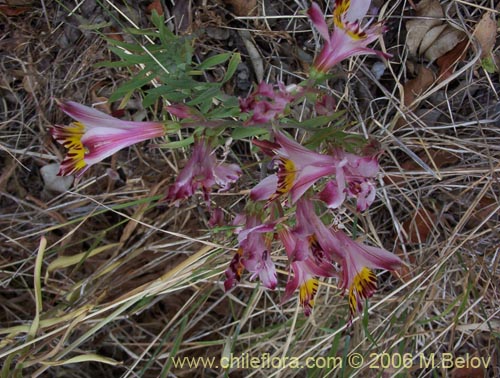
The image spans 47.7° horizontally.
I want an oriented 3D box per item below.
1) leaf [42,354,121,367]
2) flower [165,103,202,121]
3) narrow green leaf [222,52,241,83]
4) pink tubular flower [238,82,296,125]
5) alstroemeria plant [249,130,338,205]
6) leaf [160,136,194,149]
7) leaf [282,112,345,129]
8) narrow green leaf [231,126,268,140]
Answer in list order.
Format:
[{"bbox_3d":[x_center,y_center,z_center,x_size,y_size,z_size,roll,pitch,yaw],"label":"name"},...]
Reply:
[{"bbox_3d":[-0.126,0.128,0.420,0.059,0.007,0.008,2,67,0],"label":"leaf"},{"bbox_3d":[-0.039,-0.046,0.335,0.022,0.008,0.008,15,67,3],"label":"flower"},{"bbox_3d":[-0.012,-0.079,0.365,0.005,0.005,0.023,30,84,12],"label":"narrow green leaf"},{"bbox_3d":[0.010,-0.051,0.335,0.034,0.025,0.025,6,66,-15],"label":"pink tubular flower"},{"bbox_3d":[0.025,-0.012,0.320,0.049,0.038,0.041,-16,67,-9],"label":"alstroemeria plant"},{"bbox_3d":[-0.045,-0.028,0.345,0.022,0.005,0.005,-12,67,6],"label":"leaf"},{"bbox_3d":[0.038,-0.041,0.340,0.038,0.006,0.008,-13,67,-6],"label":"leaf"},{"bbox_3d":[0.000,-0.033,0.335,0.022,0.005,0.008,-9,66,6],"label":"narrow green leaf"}]

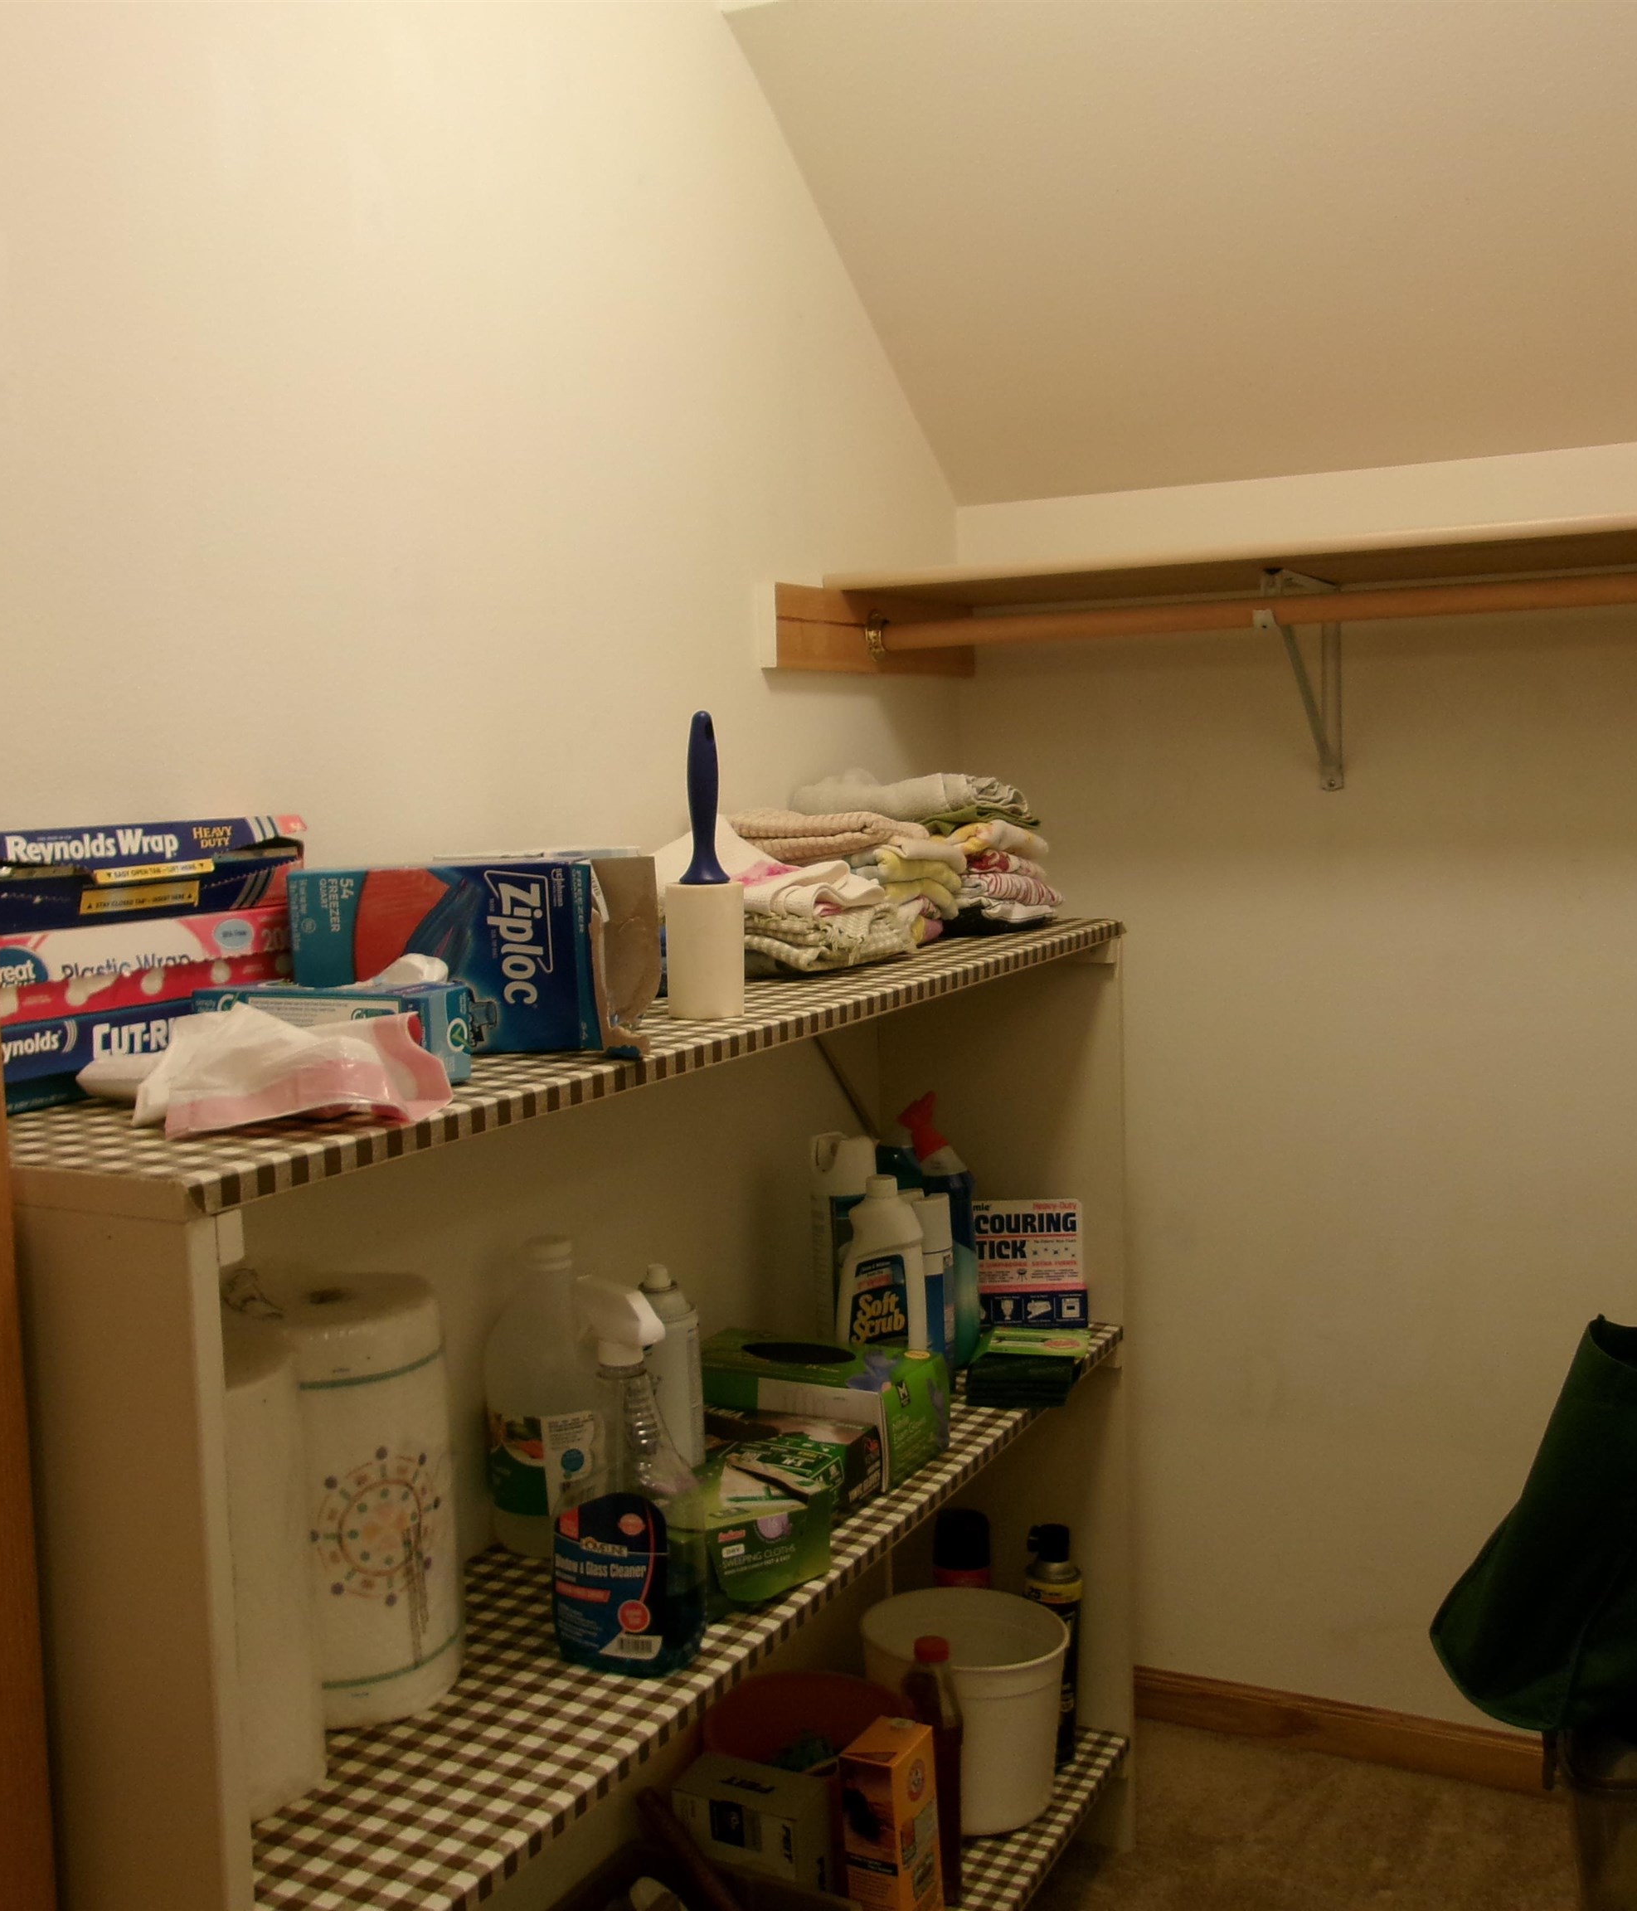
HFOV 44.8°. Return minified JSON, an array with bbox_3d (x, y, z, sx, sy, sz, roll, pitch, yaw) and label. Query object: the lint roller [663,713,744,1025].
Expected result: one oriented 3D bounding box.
[{"bbox_3d":[-0.087,-0.069,1.508,0.059,0.230,0.059,-2,6,-3],"label":"lint roller"}]

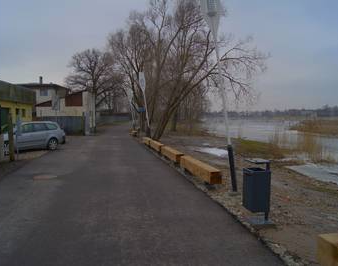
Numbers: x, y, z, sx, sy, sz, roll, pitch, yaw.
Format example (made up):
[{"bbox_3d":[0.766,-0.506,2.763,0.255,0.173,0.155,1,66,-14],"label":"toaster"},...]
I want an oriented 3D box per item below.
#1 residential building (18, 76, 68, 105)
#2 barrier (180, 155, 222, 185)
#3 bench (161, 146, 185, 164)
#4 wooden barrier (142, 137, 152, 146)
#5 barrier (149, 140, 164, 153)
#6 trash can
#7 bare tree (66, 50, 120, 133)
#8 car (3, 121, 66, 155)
[{"bbox_3d":[-17.300,-3.731,39.345,7.500,6.200,8.000,-1,4,-9],"label":"residential building"},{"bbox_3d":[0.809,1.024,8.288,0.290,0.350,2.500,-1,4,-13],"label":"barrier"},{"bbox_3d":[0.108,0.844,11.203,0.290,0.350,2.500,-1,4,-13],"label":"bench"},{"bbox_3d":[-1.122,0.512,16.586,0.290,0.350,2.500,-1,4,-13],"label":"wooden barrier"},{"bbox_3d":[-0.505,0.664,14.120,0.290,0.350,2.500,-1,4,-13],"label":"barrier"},{"bbox_3d":[1.482,0.943,5.048,0.370,0.996,0.330,-1,4,-13],"label":"trash can"},{"bbox_3d":[-7.180,-3.857,28.316,5.200,7.810,5.000,0,4,0],"label":"bare tree"},{"bbox_3d":[-7.100,0.202,14.340,1.780,1.490,4.500,1,4,22],"label":"car"}]

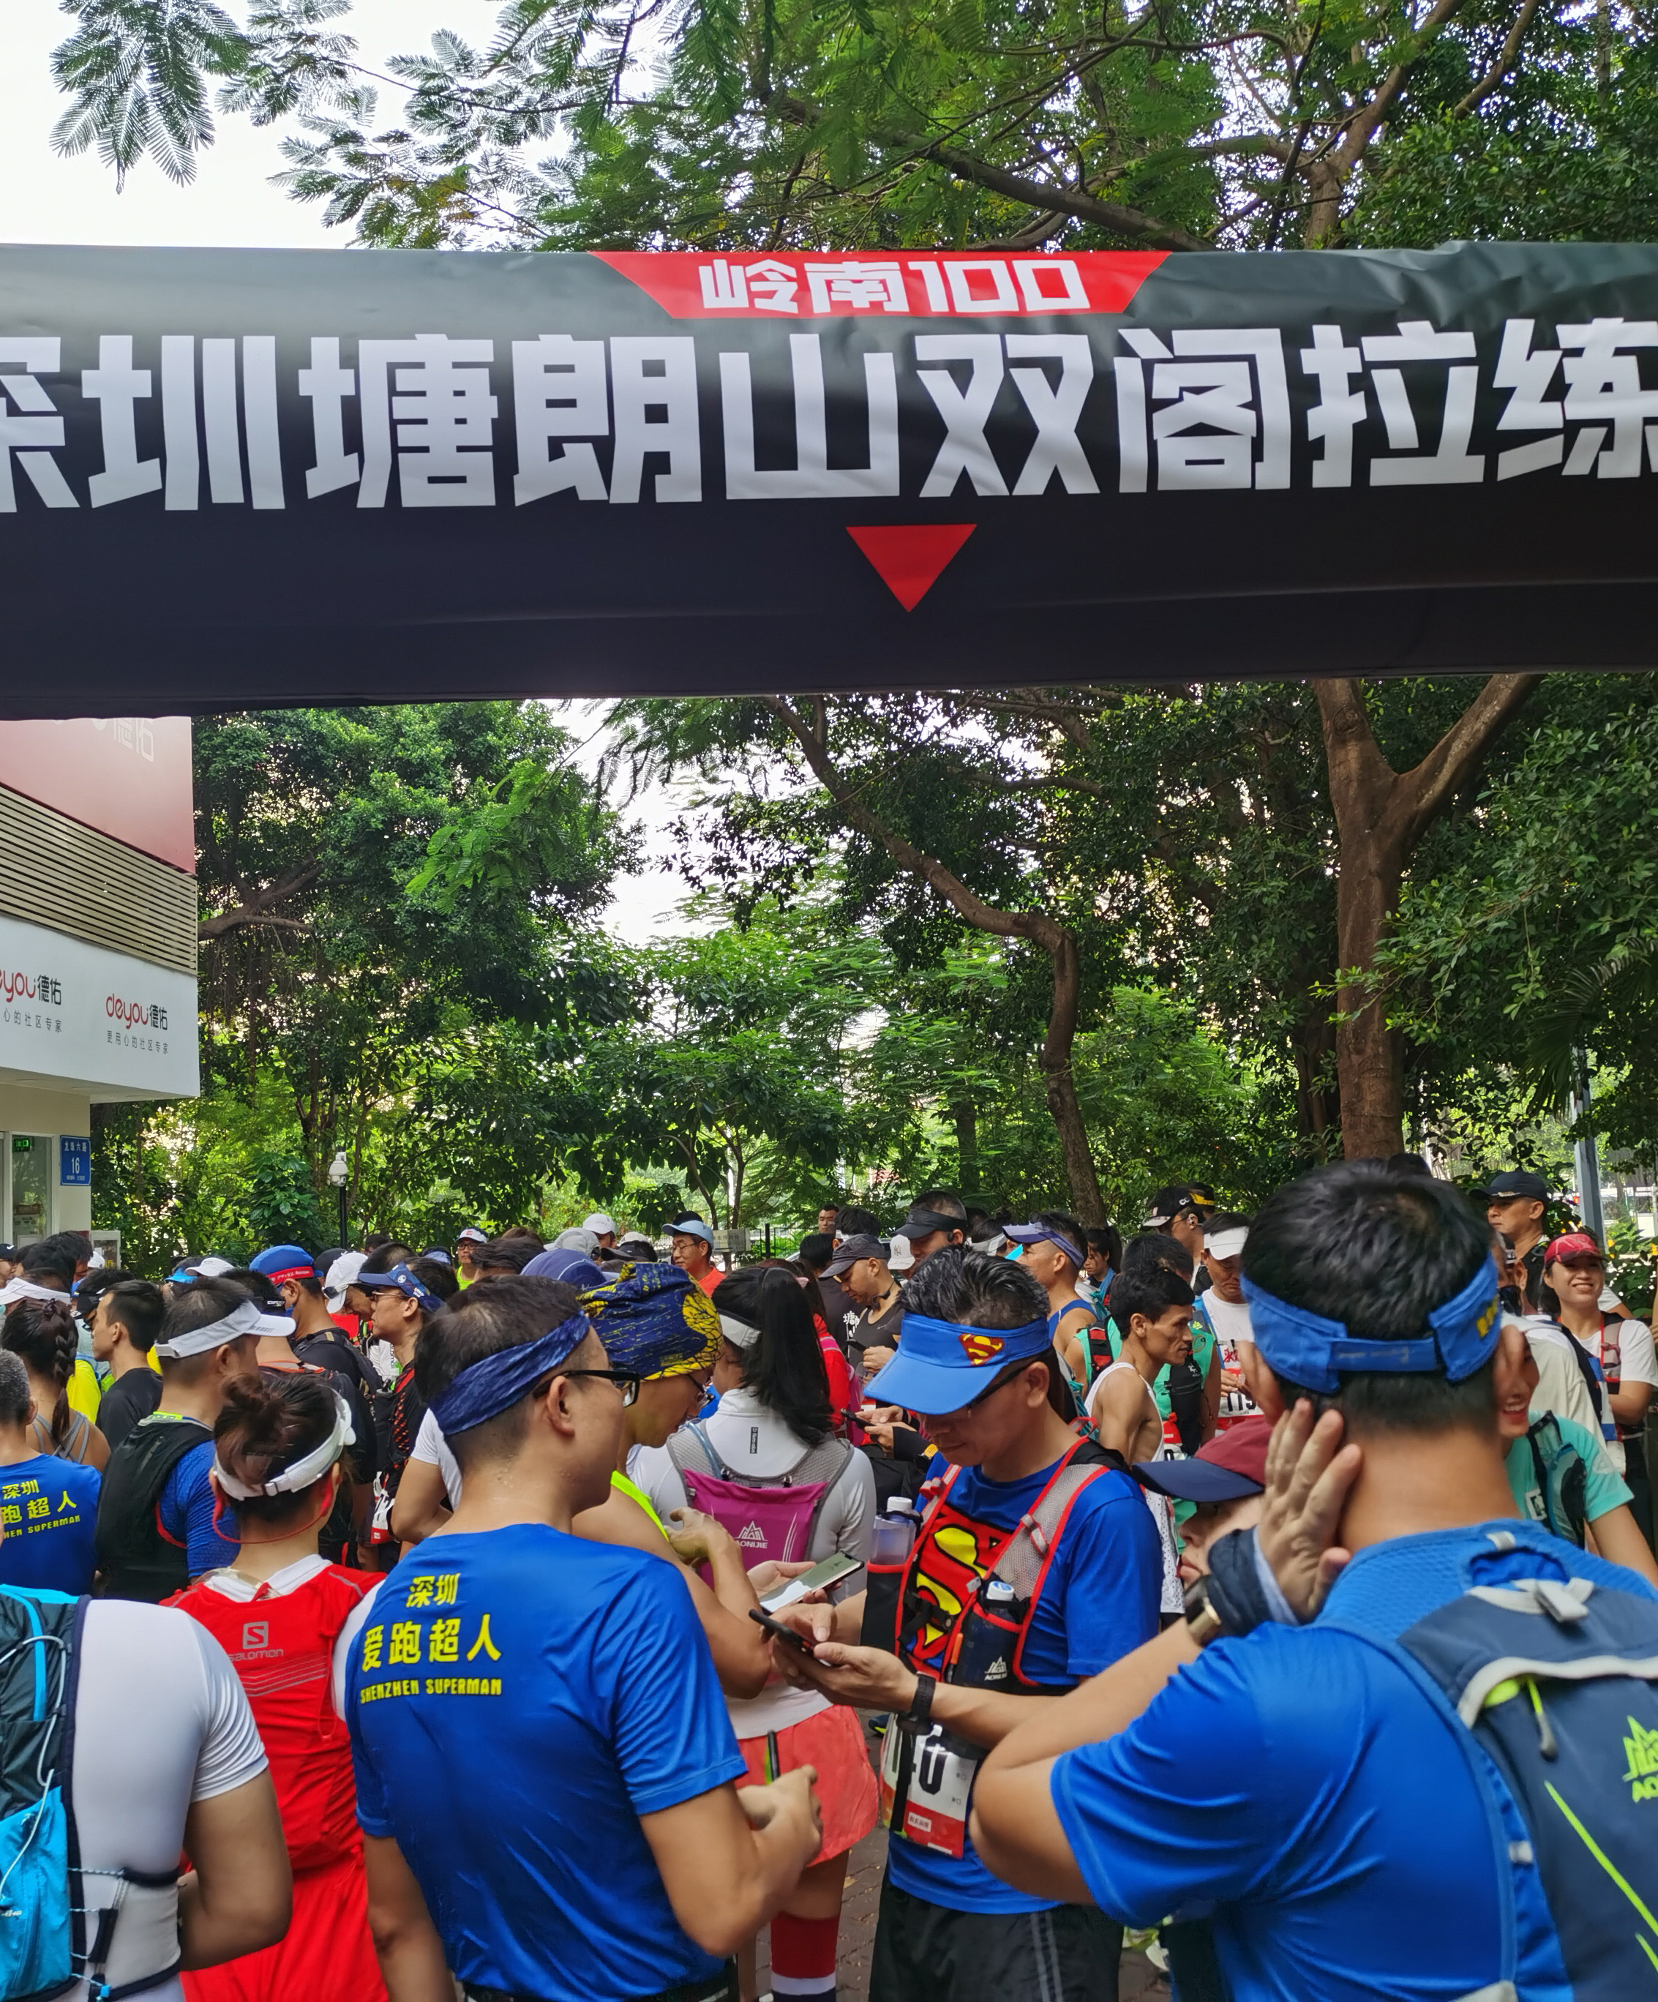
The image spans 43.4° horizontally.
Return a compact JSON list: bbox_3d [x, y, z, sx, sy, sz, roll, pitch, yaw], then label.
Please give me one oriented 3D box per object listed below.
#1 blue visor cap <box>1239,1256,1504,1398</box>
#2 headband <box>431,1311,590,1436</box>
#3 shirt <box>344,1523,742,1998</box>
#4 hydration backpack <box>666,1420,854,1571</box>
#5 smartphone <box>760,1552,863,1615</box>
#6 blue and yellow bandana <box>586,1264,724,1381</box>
[{"bbox_3d":[0.377,0.216,1.460,0.175,0.085,0.260,-6,2,7],"label":"blue visor cap"},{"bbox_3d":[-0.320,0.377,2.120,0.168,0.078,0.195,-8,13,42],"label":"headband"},{"bbox_3d":[-0.287,0.741,2.100,0.460,0.490,0.290,-8,-8,40],"label":"shirt"},{"bbox_3d":[-0.119,0.901,3.550,0.310,0.370,0.200,-3,-7,8],"label":"hydration backpack"},{"bbox_3d":[-0.026,0.770,2.760,0.155,0.009,0.075,-21,6,-29],"label":"smartphone"},{"bbox_3d":[-0.232,0.412,2.680,0.205,0.145,0.175,2,-7,-30],"label":"blue and yellow bandana"}]

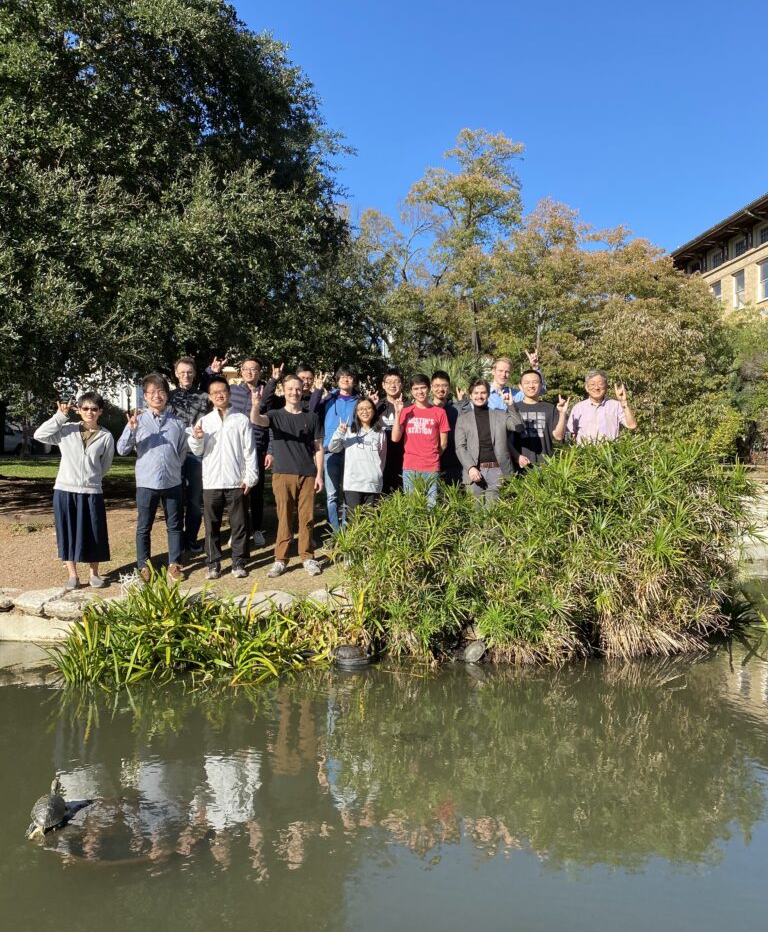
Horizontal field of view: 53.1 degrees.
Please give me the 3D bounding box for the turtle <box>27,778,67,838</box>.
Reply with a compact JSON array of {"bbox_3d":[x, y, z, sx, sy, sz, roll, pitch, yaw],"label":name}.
[{"bbox_3d":[-1.375,1.394,3.150,0.150,0.130,0.240,0,1,-12],"label":"turtle"}]

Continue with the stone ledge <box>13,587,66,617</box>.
[{"bbox_3d":[-2.820,1.108,6.325,0.420,0.190,0.360,0,1,0],"label":"stone ledge"}]

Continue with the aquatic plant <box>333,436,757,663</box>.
[{"bbox_3d":[1.220,0.592,6.114,3.100,1.620,1.600,0,1,0],"label":"aquatic plant"}]

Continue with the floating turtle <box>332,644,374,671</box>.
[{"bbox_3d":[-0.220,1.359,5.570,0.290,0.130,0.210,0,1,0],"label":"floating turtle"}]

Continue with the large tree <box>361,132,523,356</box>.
[{"bbox_3d":[1.880,-4.703,24.907,5.000,10.400,5.000,0,1,0],"label":"large tree"}]

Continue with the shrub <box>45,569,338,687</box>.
[{"bbox_3d":[-1.290,1.085,5.524,1.900,0.660,1.200,0,1,0],"label":"shrub"}]

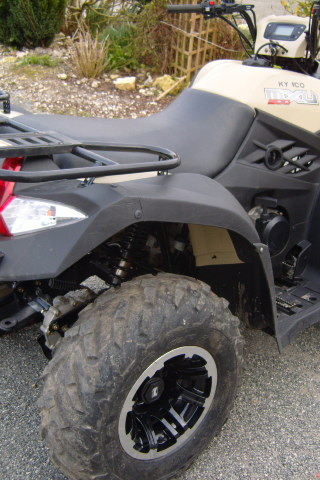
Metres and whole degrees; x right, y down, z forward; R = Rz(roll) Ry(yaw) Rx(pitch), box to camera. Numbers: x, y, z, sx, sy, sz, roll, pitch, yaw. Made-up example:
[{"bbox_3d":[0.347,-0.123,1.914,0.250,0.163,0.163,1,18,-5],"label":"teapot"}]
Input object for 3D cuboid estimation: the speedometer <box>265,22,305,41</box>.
[{"bbox_3d":[0.455,-0.752,2.342,0.148,0.070,0.030,21,-7,37],"label":"speedometer"}]

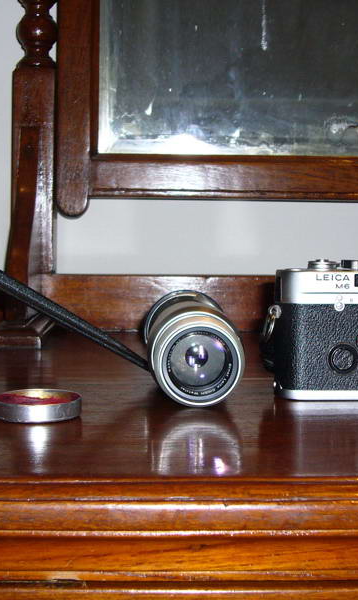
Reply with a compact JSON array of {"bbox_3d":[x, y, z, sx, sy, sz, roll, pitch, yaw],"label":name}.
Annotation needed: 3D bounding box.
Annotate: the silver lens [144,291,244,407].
[{"bbox_3d":[0.008,0.027,0.574,0.055,0.055,0.140,0,4,-3],"label":"silver lens"}]

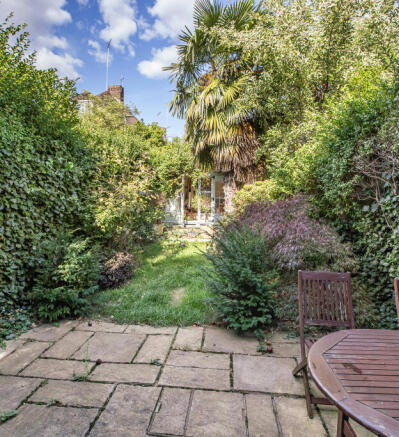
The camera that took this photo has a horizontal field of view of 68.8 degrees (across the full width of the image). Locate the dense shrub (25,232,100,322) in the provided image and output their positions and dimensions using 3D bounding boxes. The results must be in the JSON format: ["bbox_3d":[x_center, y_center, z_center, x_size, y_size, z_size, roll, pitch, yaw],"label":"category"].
[{"bbox_3d":[-1.860,0.740,4.000,0.930,1.060,0.930,1,3,6],"label":"dense shrub"}]

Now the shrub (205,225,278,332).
[{"bbox_3d":[0.542,0.686,3.696,0.929,1.223,0.929,1,3,6],"label":"shrub"}]

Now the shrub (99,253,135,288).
[{"bbox_3d":[-1.503,0.909,5.273,0.640,0.590,0.640,1,3,6],"label":"shrub"}]

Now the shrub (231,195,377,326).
[{"bbox_3d":[1.540,0.470,4.360,1.970,1.630,1.750,1,3,6],"label":"shrub"}]

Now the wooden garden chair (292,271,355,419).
[{"bbox_3d":[1.016,0.919,2.217,0.450,0.915,0.533,1,3,9],"label":"wooden garden chair"}]

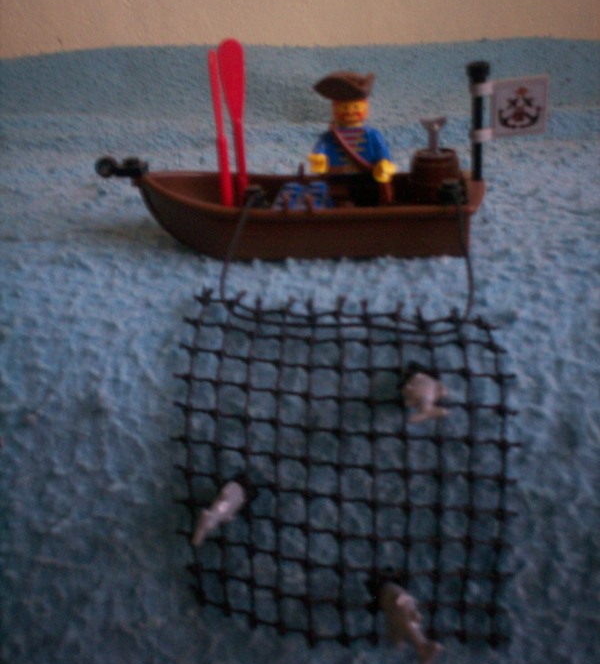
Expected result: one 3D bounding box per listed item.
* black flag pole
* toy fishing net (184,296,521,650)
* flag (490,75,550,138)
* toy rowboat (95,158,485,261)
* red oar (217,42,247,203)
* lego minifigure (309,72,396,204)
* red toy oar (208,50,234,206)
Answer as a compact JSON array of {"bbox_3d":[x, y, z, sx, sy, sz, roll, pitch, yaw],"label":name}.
[{"bbox_3d":[0.055,-0.063,0.254,0.007,0.036,0.007,-1,28,8],"label":"black flag pole"},{"bbox_3d":[0.012,0.036,0.223,0.087,0.094,0.015,0,-13,0],"label":"toy fishing net"},{"bbox_3d":[0.067,-0.069,0.255,0.018,0.018,0.003,-7,27,-4],"label":"flag"},{"bbox_3d":[-0.003,-0.039,0.267,0.122,0.025,0.040,1,28,6],"label":"toy rowboat"},{"bbox_3d":[-0.020,-0.059,0.258,0.008,0.058,0.004,1,28,6],"label":"red oar"},{"bbox_3d":[0.016,-0.057,0.256,0.025,0.042,0.017,1,28,6],"label":"lego minifigure"},{"bbox_3d":[-0.024,-0.057,0.252,0.004,0.056,0.008,-1,28,7],"label":"red toy oar"}]

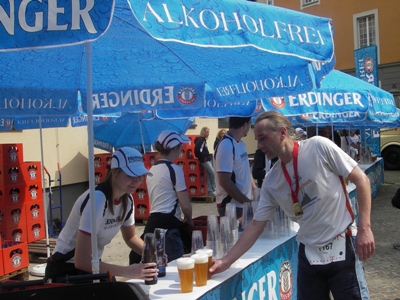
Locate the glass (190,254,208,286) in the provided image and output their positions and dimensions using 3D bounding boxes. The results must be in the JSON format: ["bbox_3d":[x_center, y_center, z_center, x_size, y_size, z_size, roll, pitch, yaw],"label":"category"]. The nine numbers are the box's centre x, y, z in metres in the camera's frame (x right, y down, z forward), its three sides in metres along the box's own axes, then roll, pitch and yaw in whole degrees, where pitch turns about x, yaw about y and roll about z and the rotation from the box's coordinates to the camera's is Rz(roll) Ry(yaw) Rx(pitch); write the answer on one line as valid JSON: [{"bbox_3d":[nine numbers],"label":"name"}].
[{"bbox_3d":[0.004,0.645,2.350,0.090,0.157,0.090,-3,2,0],"label":"glass"}]

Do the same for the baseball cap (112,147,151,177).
[{"bbox_3d":[-0.406,0.069,2.620,0.265,0.145,0.180,20,16,36],"label":"baseball cap"}]

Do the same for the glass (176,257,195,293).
[{"bbox_3d":[-0.069,0.651,2.264,0.090,0.157,0.090,-3,2,0],"label":"glass"}]

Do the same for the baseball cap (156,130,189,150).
[{"bbox_3d":[-0.219,-0.076,3.500,0.265,0.145,0.180,-10,4,-14],"label":"baseball cap"}]

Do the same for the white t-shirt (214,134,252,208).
[{"bbox_3d":[0.320,0.206,4.200,0.300,0.690,0.460,-2,2,20],"label":"white t-shirt"}]

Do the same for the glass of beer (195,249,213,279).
[{"bbox_3d":[0.032,0.639,2.456,0.090,0.157,0.090,-3,2,0],"label":"glass of beer"}]

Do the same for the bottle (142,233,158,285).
[{"bbox_3d":[-0.273,0.600,2.415,0.070,0.265,0.070,-3,2,0],"label":"bottle"}]

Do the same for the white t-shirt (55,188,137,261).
[{"bbox_3d":[-0.638,0.449,2.680,0.270,0.560,0.420,37,25,30],"label":"white t-shirt"}]

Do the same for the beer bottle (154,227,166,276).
[{"bbox_3d":[-0.233,0.594,2.534,0.070,0.265,0.070,-3,2,0],"label":"beer bottle"}]

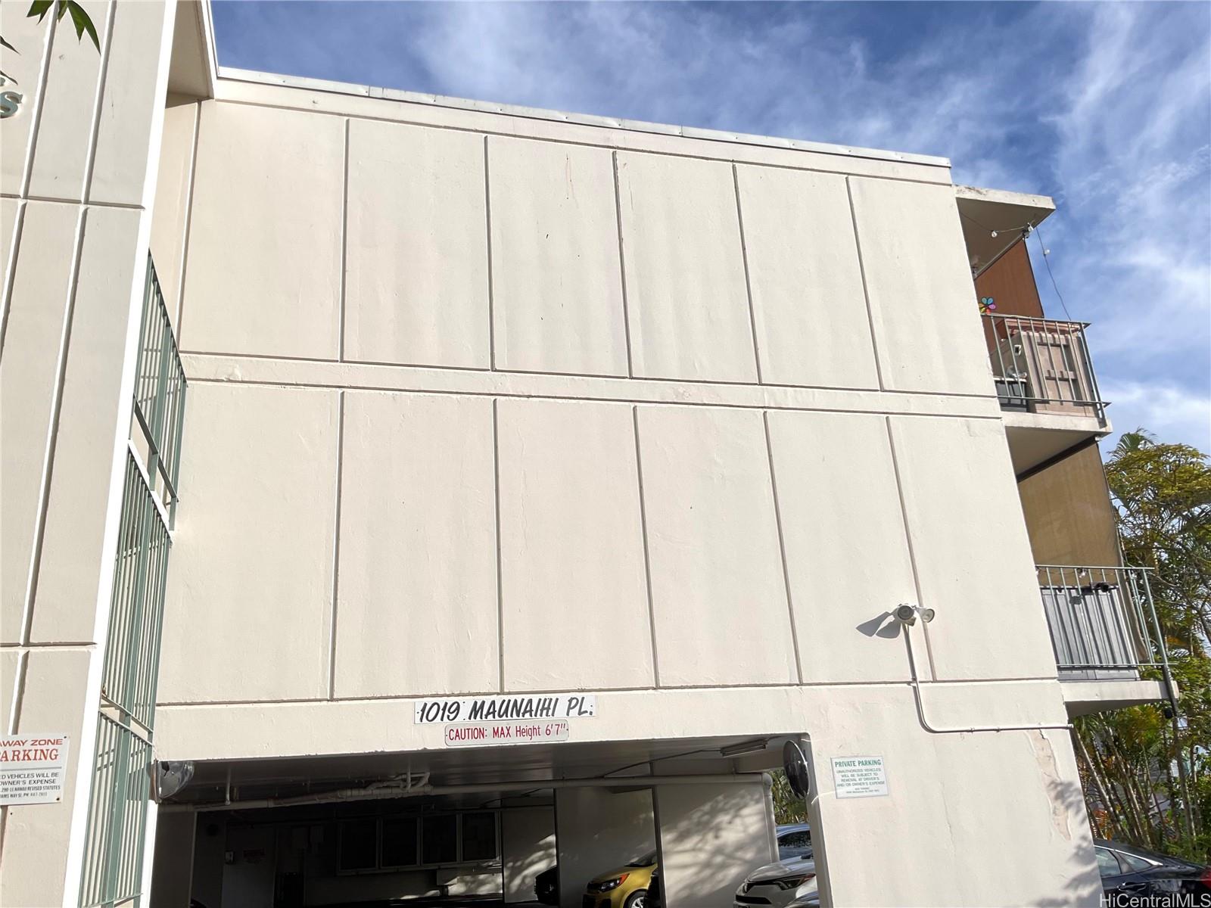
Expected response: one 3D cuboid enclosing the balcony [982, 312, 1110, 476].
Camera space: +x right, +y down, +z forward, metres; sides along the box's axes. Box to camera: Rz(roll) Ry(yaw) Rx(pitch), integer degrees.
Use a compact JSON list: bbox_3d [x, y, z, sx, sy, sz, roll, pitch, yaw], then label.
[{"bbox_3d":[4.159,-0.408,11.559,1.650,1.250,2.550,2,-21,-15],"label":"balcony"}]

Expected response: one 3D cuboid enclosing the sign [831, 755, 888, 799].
[{"bbox_3d":[2.033,2.573,8.080,0.457,0.303,0.015,2,-21,-15],"label":"sign"}]

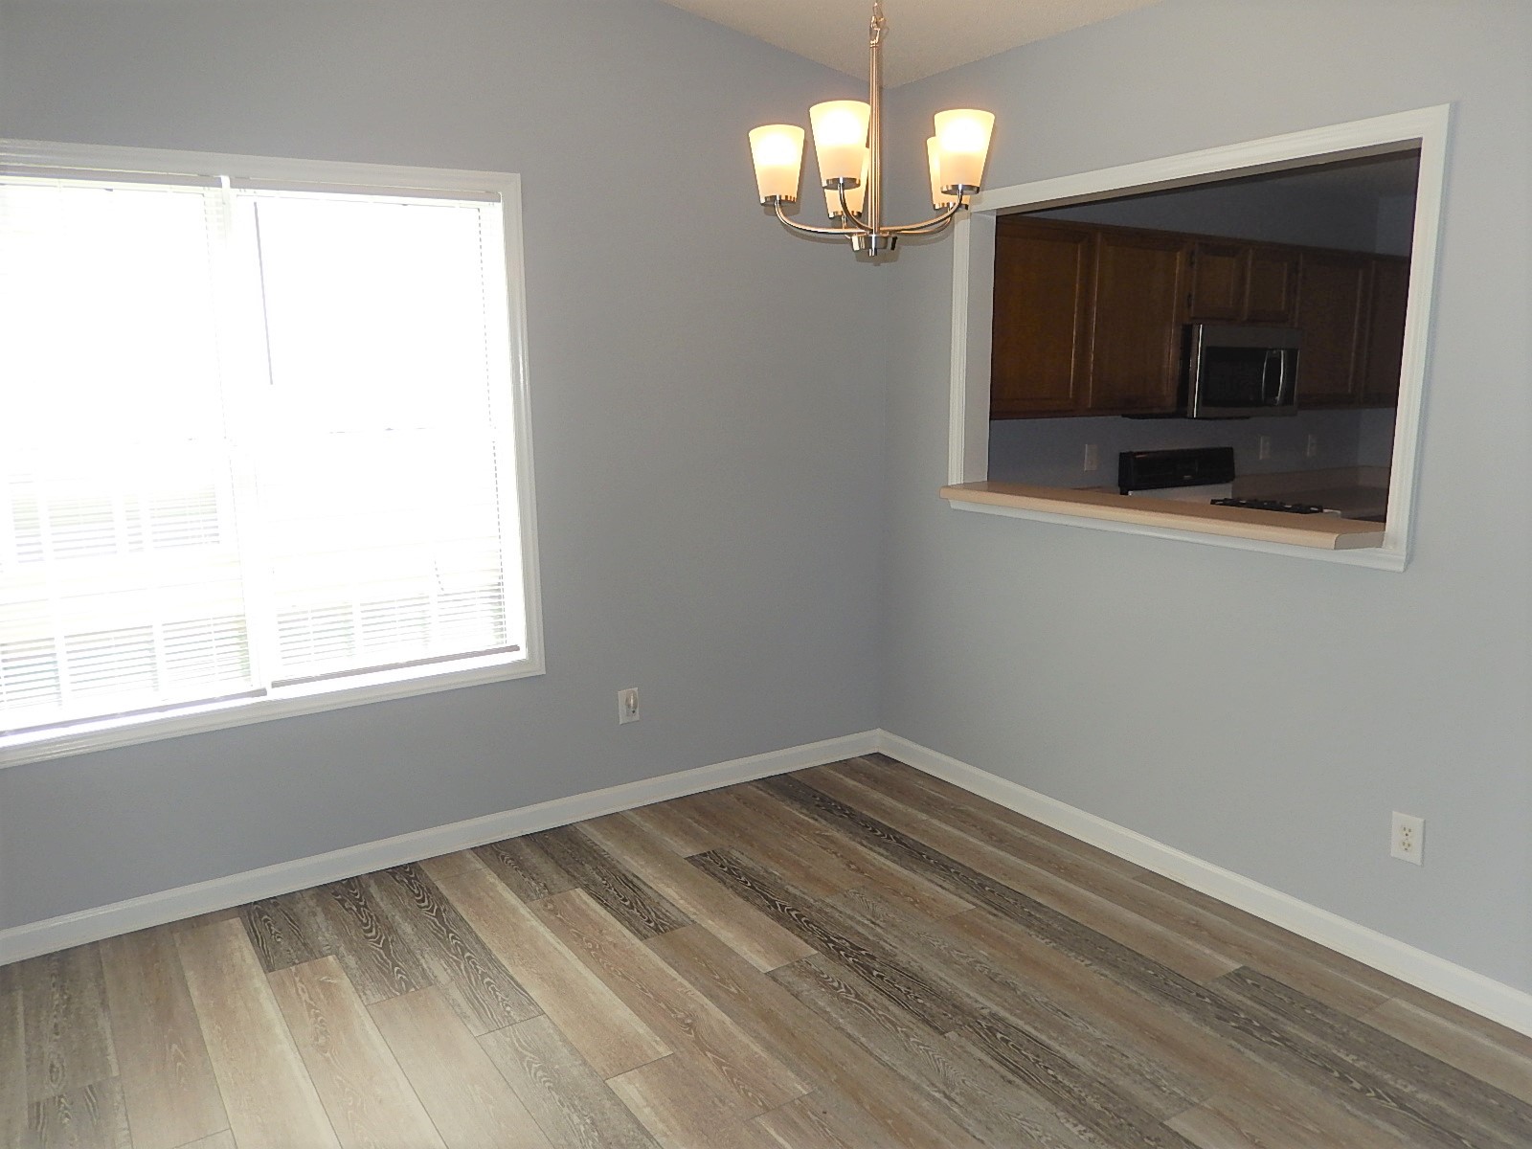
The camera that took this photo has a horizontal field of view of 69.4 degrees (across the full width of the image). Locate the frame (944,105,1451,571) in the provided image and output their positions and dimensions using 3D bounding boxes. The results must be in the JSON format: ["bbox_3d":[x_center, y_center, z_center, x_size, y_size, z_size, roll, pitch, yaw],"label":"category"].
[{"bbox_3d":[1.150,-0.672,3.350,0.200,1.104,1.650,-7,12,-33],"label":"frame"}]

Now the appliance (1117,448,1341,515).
[{"bbox_3d":[2.178,0.025,5.215,0.765,1.185,0.670,-7,12,-33],"label":"appliance"}]

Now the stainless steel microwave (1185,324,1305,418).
[{"bbox_3d":[2.106,-0.944,5.167,0.760,0.406,0.415,-7,12,-33],"label":"stainless steel microwave"}]

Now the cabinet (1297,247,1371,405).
[{"bbox_3d":[2.670,-1.223,5.554,0.640,0.763,0.330,-7,12,-33],"label":"cabinet"}]

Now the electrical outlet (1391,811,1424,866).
[{"bbox_3d":[1.635,0.673,2.823,0.008,0.119,0.077,-7,12,-33],"label":"electrical outlet"}]

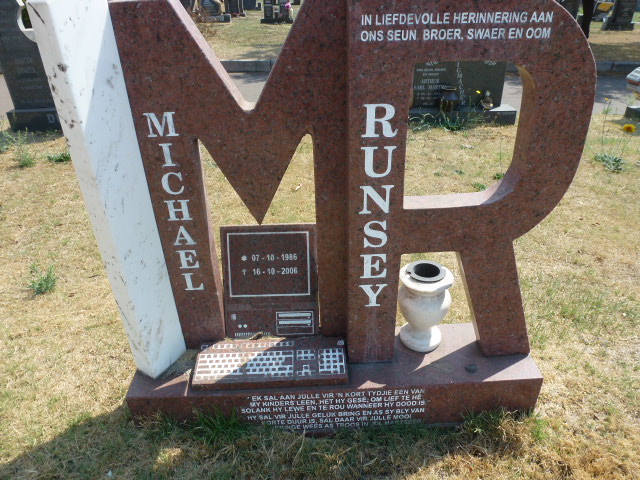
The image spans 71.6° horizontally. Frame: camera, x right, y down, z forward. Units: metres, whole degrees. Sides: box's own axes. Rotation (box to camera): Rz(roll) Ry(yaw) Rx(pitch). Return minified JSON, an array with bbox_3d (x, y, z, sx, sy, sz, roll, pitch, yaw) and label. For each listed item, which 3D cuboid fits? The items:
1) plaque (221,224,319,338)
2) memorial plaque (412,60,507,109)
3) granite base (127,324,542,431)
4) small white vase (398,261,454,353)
[{"bbox_3d":[-0.165,0.158,1.457,0.312,0.405,0.040,-2,14,-1],"label":"plaque"},{"bbox_3d":[1.322,-1.543,4.213,0.833,0.540,0.090,0,30,4],"label":"memorial plaque"},{"bbox_3d":[0.048,0.466,1.491,1.250,0.200,0.258,-2,30,-1],"label":"granite base"},{"bbox_3d":[0.334,0.214,1.434,0.165,0.275,0.165,-2,30,-1],"label":"small white vase"}]

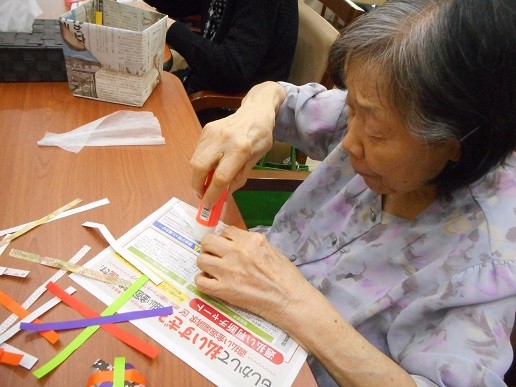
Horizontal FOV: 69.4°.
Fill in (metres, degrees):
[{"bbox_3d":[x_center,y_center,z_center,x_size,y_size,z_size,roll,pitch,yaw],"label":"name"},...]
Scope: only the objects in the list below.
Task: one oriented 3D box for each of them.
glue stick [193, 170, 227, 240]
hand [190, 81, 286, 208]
[{"bbox_3d":[-0.058,0.018,0.483,0.030,0.100,0.030,18,28,0],"label":"glue stick"},{"bbox_3d":[-0.028,-0.068,0.505,0.080,0.075,0.170,23,73,13],"label":"hand"}]

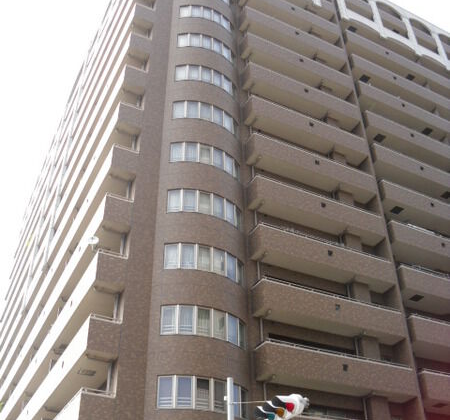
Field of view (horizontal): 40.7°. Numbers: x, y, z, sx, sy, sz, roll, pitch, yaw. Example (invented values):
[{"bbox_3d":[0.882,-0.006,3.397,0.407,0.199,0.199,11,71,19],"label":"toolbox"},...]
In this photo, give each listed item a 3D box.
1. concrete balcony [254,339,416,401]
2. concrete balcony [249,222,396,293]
[{"bbox_3d":[4.892,7.006,25.865,7.725,1.334,0.986,16,-41,-21],"label":"concrete balcony"},{"bbox_3d":[4.768,2.437,28.791,7.583,1.406,1.015,16,-41,-21],"label":"concrete balcony"}]

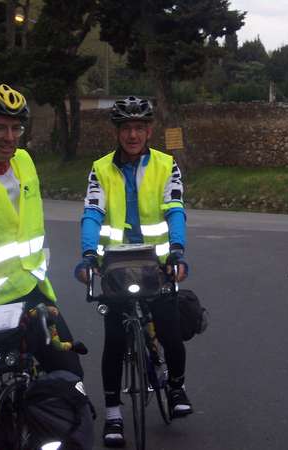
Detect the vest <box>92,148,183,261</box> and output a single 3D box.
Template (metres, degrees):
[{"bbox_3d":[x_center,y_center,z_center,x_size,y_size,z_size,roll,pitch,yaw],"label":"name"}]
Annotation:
[{"bbox_3d":[-0.052,-0.097,7.650,0.440,0.590,0.300,0,9,2],"label":"vest"}]

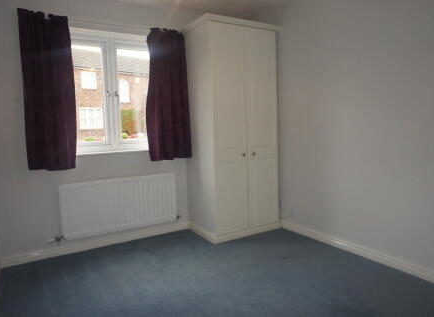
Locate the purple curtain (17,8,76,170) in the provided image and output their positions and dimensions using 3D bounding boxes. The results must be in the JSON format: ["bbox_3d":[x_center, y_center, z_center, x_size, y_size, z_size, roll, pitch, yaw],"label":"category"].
[{"bbox_3d":[-1.475,-0.574,2.778,0.384,1.343,0.128,-5,6,-30],"label":"purple curtain"}]

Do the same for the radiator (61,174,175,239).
[{"bbox_3d":[-0.958,0.463,3.229,1.129,0.520,0.085,-5,6,-30],"label":"radiator"}]

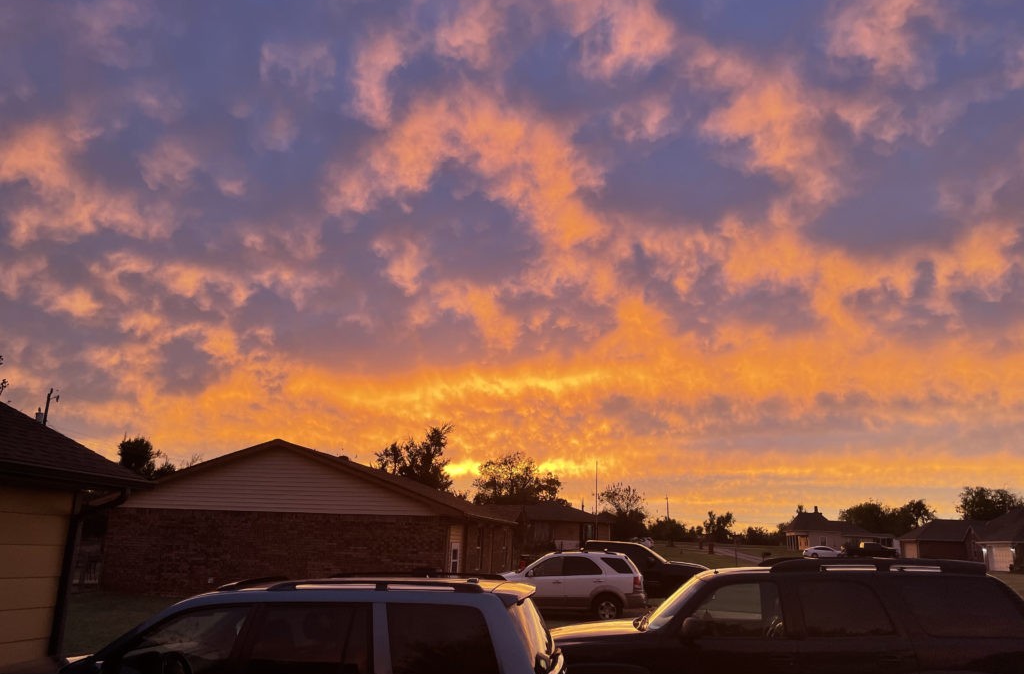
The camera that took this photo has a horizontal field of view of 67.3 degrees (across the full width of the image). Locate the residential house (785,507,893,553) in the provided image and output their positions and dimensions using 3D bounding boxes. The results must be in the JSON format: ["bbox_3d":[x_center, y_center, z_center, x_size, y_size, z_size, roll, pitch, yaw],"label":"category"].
[{"bbox_3d":[43.928,26.241,104.252,13.200,5.700,10.500,-1,-15,9],"label":"residential house"}]

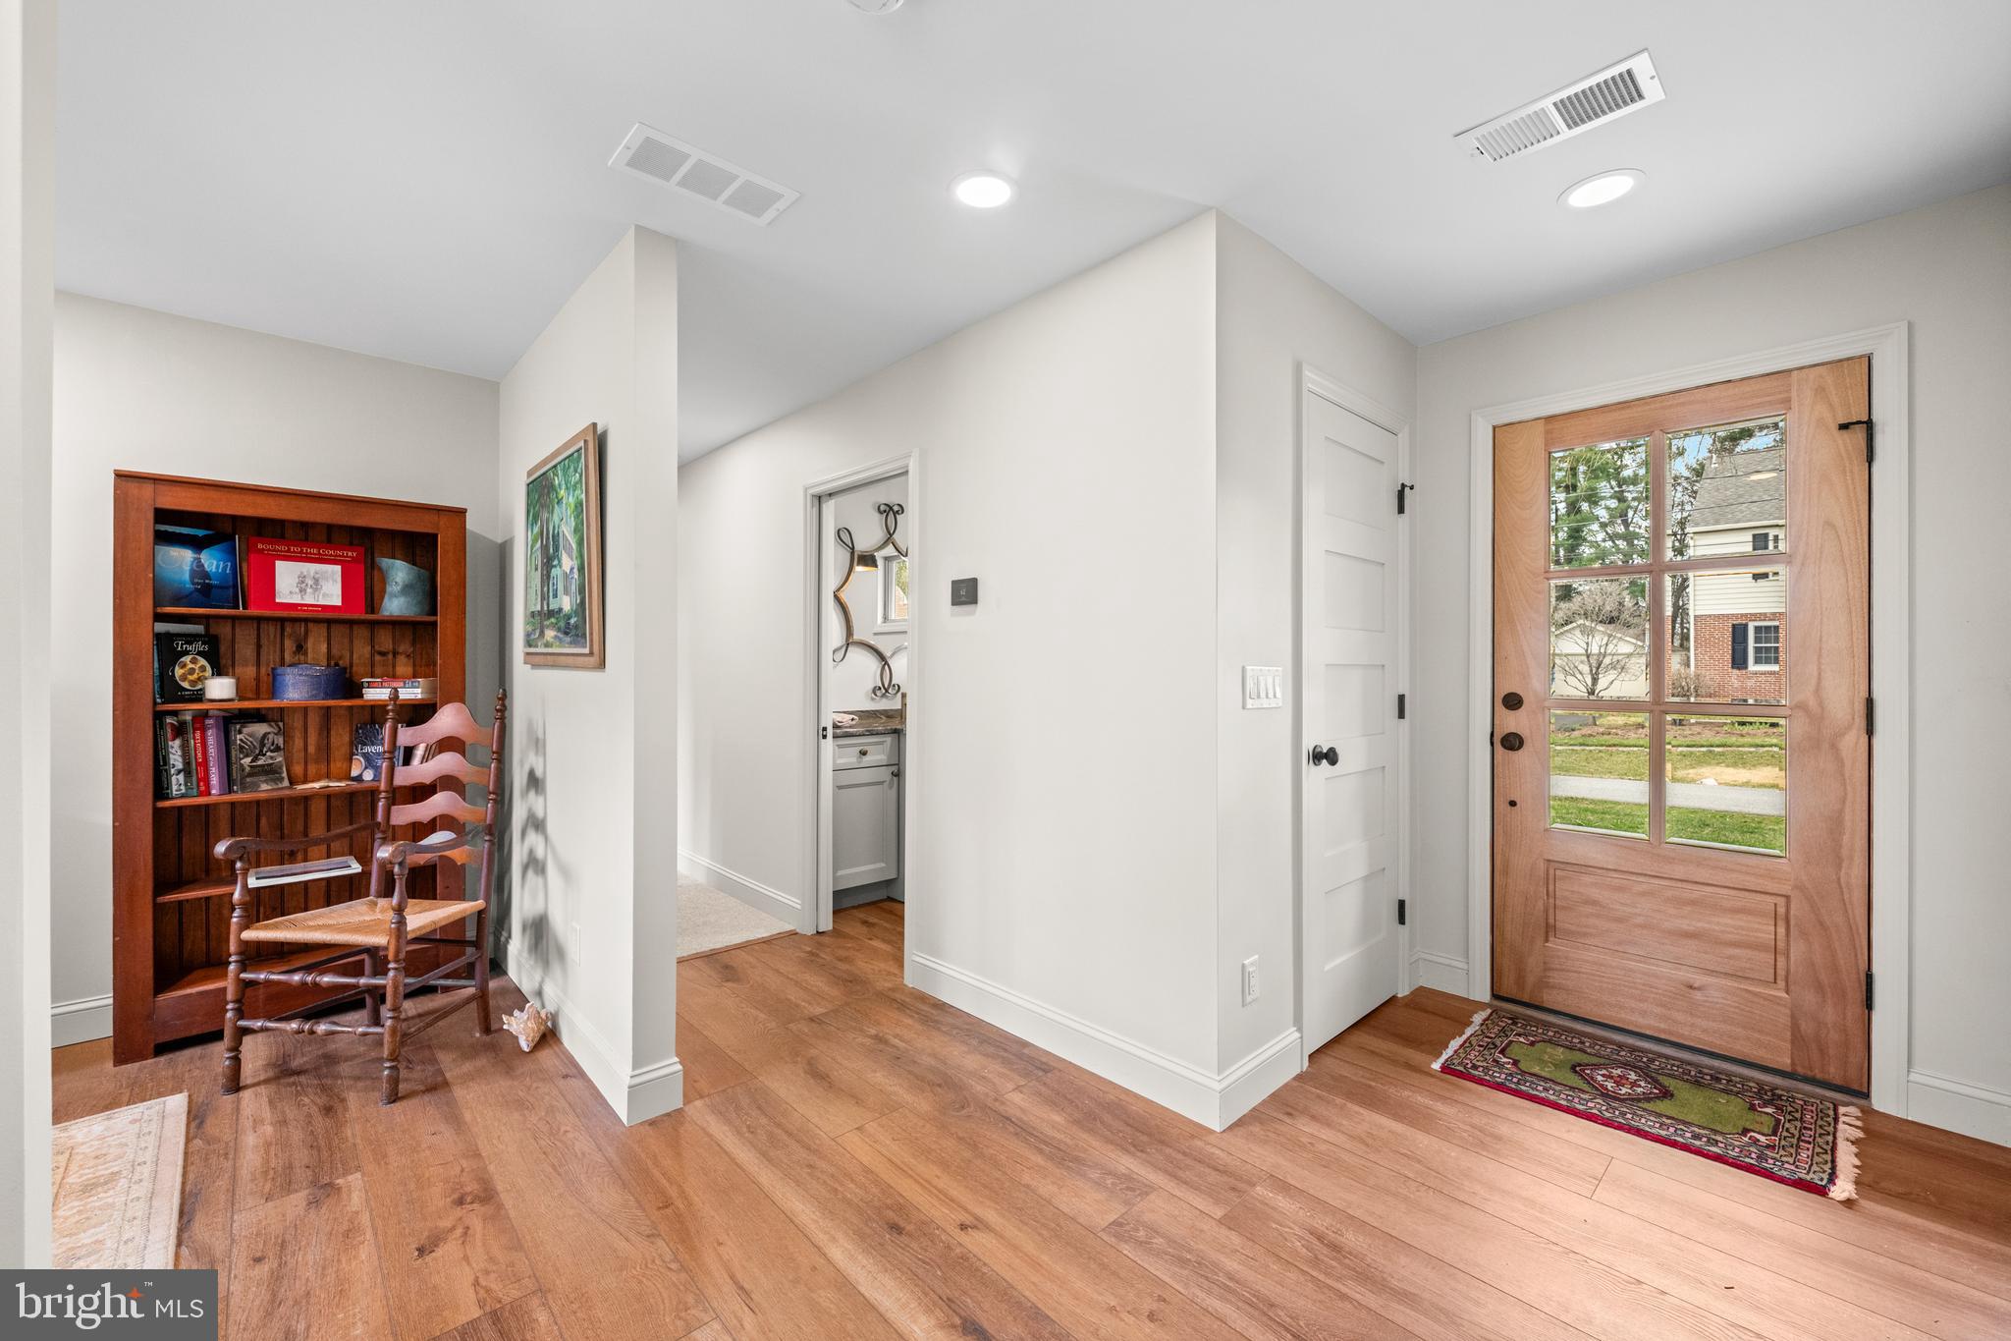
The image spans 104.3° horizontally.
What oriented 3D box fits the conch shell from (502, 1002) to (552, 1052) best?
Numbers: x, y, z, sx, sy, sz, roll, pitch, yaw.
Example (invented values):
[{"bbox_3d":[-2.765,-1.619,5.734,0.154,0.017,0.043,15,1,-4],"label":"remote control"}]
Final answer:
[{"bbox_3d":[-1.540,1.144,2.520,0.140,0.110,0.150,0,0,-31],"label":"conch shell"}]

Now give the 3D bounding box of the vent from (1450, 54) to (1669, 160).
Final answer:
[{"bbox_3d":[1.224,-1.220,1.740,0.198,0.016,0.345,0,0,-43],"label":"vent"}]

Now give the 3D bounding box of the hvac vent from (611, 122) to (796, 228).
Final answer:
[{"bbox_3d":[-0.728,-1.197,1.921,0.390,0.016,0.200,0,0,-43],"label":"hvac vent"}]

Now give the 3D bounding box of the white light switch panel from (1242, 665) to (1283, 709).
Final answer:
[{"bbox_3d":[0.743,0.048,2.221,0.209,0.115,0.012,0,0,-43],"label":"white light switch panel"}]

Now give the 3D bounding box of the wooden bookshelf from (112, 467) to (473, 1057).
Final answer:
[{"bbox_3d":[-2.463,0.297,2.764,0.886,1.805,0.280,0,0,-43],"label":"wooden bookshelf"}]

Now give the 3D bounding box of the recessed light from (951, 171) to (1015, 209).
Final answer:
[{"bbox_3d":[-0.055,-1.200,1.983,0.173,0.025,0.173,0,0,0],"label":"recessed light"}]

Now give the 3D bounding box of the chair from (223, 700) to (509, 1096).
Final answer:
[{"bbox_3d":[-1.940,0.633,2.427,0.560,1.135,0.550,0,0,7],"label":"chair"}]

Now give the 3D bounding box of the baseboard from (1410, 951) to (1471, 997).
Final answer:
[{"bbox_3d":[1.649,1.137,2.936,0.016,0.140,0.185,0,0,-43],"label":"baseboard"}]

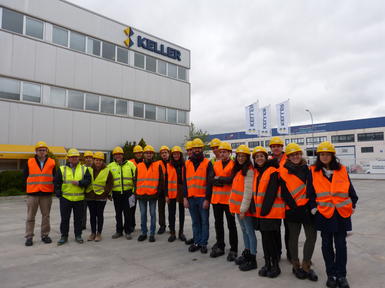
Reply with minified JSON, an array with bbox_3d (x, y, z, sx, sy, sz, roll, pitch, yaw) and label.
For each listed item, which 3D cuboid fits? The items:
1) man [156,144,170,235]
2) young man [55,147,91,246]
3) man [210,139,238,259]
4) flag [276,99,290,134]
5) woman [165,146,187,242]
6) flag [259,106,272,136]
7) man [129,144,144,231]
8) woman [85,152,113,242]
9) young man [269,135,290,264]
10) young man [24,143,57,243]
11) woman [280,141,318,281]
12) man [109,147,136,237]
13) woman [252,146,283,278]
[{"bbox_3d":[-0.576,0.953,5.869,0.520,1.824,0.340,0,-3,-3],"label":"man"},{"bbox_3d":[-2.249,0.959,5.193,0.620,1.732,0.420,1,-4,-22],"label":"young man"},{"bbox_3d":[0.514,0.875,4.378,0.500,1.802,0.420,-2,-4,25],"label":"man"},{"bbox_3d":[8.144,-2.430,25.000,1.193,3.150,0.120,-1,-5,18],"label":"flag"},{"bbox_3d":[-0.314,0.939,5.346,0.460,1.786,0.320,1,-4,-8],"label":"woman"},{"bbox_3d":[7.067,-2.243,26.800,1.132,3.039,0.120,-1,-4,15],"label":"flag"},{"bbox_3d":[-1.182,0.954,6.078,0.530,1.846,0.340,1,-3,-9],"label":"man"},{"bbox_3d":[-1.805,1.001,5.398,0.520,1.672,0.340,0,-4,-3],"label":"woman"},{"bbox_3d":[1.366,0.833,4.272,0.530,1.873,0.350,-1,-4,18],"label":"young man"},{"bbox_3d":[-2.798,0.886,5.135,0.600,1.869,0.360,2,-4,-25],"label":"young man"},{"bbox_3d":[1.387,0.845,3.664,0.480,1.722,0.350,0,-4,2],"label":"woman"},{"bbox_3d":[-1.360,0.950,5.528,0.550,1.790,0.360,1,-3,-12],"label":"man"},{"bbox_3d":[0.978,0.870,3.685,0.430,1.677,0.340,-3,-5,39],"label":"woman"}]

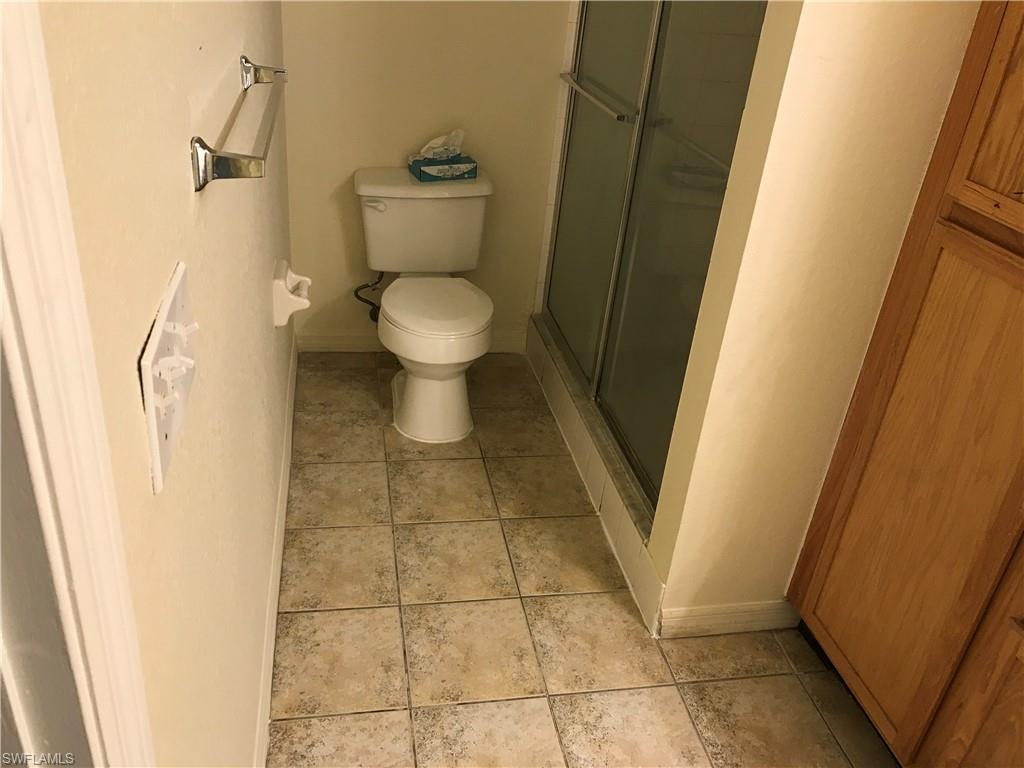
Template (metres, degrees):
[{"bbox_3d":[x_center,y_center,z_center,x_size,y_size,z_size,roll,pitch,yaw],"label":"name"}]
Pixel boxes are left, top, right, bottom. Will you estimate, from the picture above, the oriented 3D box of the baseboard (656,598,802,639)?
[{"bbox_3d":[0.556,0.589,2.077,0.381,0.088,0.014,-1,30,-12],"label":"baseboard"}]

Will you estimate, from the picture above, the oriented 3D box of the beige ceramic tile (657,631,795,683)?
[{"bbox_3d":[0.524,0.669,2.029,0.306,0.010,0.136,-1,30,-12],"label":"beige ceramic tile"}]

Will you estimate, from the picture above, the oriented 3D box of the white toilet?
[{"bbox_3d":[-0.277,-0.267,2.773,0.465,0.730,0.685,-1,30,-13],"label":"white toilet"}]

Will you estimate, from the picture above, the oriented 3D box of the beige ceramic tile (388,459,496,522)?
[{"bbox_3d":[-0.210,0.320,2.473,0.300,0.010,0.300,-1,30,-12],"label":"beige ceramic tile"}]

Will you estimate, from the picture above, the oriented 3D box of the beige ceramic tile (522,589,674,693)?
[{"bbox_3d":[0.200,0.623,2.018,0.297,0.010,0.300,-1,30,-12],"label":"beige ceramic tile"}]

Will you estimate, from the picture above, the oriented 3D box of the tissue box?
[{"bbox_3d":[-0.232,-0.729,2.801,0.213,0.050,0.112,-11,34,-28],"label":"tissue box"}]

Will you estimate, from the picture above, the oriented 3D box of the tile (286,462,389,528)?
[{"bbox_3d":[-0.507,0.323,2.411,0.294,0.010,0.300,-1,30,-12],"label":"tile"}]

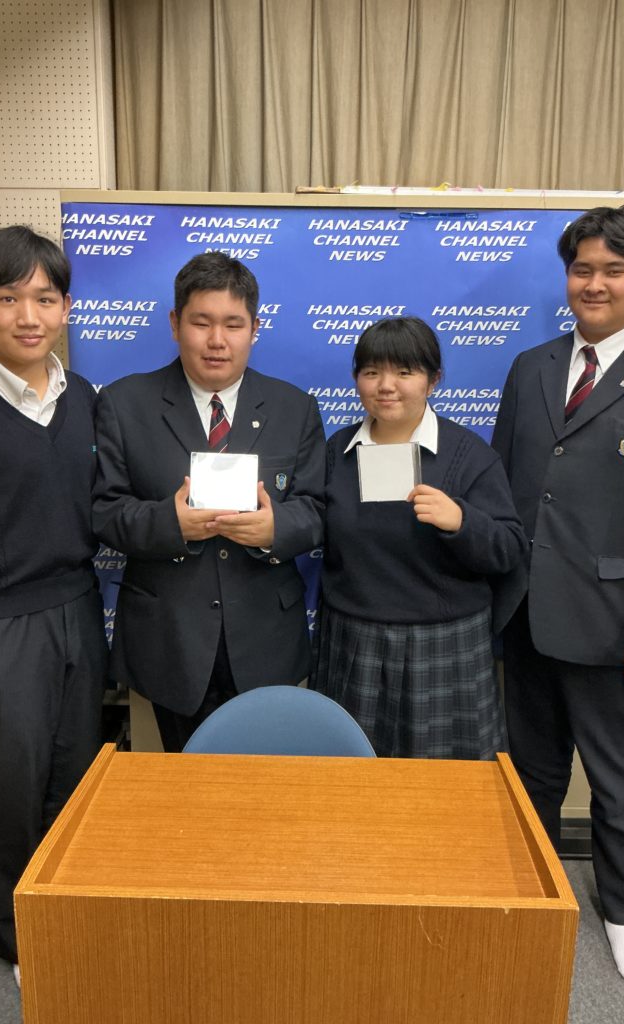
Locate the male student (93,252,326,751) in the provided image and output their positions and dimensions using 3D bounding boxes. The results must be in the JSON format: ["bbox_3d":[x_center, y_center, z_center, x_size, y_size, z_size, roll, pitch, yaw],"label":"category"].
[{"bbox_3d":[-0.229,0.251,1.987,0.520,1.635,0.380,0,13,-6],"label":"male student"}]

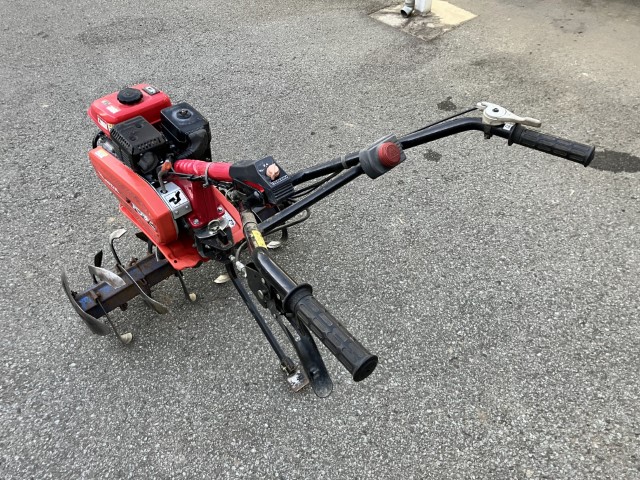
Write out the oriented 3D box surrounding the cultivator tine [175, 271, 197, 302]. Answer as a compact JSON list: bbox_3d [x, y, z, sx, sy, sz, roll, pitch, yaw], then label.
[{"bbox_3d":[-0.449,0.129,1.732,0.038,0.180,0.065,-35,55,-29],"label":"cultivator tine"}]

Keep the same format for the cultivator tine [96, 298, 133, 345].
[{"bbox_3d":[-0.632,0.243,1.608,0.044,0.200,0.065,-35,55,-29],"label":"cultivator tine"}]

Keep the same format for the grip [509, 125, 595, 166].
[{"bbox_3d":[0.386,-0.157,0.865,0.131,0.042,0.042,26,51,29],"label":"grip"}]

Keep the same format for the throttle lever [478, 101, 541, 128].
[{"bbox_3d":[0.332,-0.217,0.906,0.113,0.034,0.047,25,51,23],"label":"throttle lever"}]

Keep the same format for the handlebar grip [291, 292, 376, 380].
[{"bbox_3d":[0.011,0.108,0.611,0.042,0.042,0.130,-28,47,-25],"label":"handlebar grip"}]

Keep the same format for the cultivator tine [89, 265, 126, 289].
[{"bbox_3d":[-0.609,0.120,1.496,0.046,0.110,0.130,-35,55,-29],"label":"cultivator tine"}]

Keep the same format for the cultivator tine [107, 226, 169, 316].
[{"bbox_3d":[-0.551,0.106,1.593,0.066,0.120,0.275,-35,93,-29],"label":"cultivator tine"}]

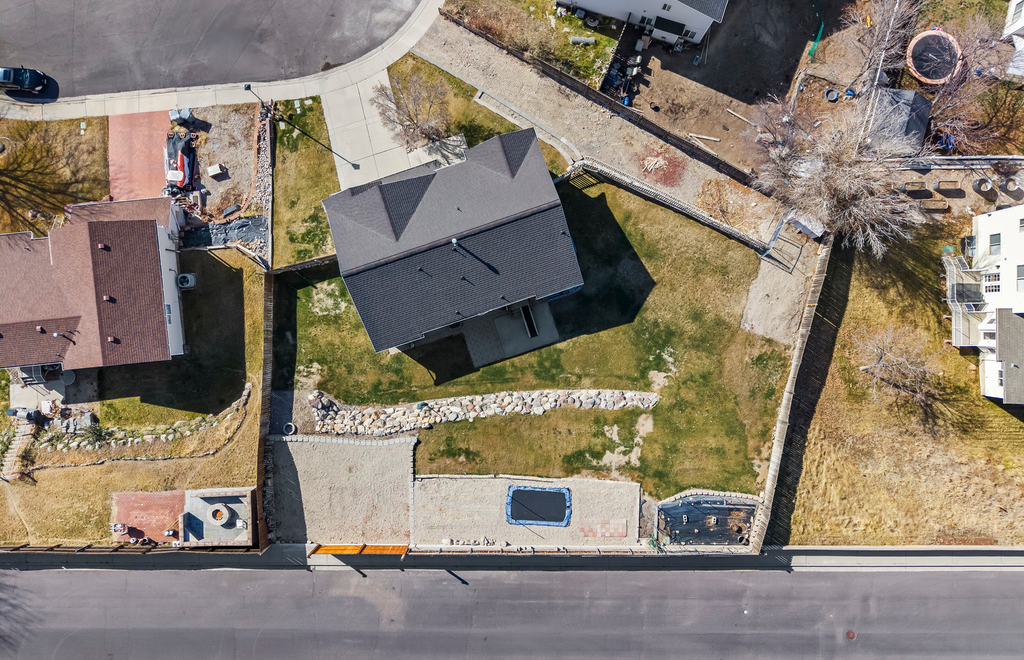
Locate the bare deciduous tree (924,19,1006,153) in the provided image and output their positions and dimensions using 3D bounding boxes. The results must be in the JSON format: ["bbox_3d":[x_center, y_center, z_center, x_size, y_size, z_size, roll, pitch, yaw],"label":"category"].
[{"bbox_3d":[31.200,-16.700,49.100,5.300,6.600,7.400,0,90,0],"label":"bare deciduous tree"}]

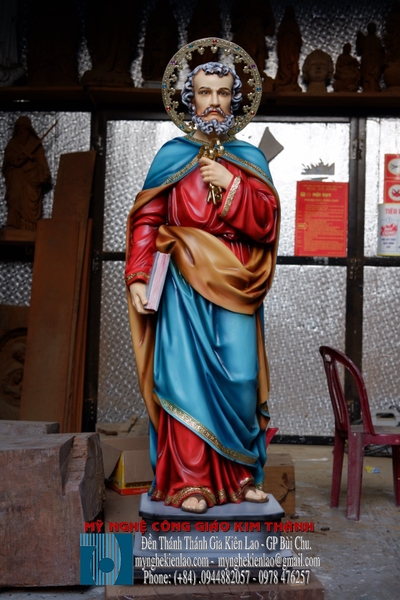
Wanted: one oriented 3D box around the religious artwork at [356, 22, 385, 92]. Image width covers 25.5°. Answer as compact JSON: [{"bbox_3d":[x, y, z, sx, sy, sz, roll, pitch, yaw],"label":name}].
[{"bbox_3d":[1.235,-1.750,6.400,0.203,0.530,0.170,2,-3,-1],"label":"religious artwork"}]

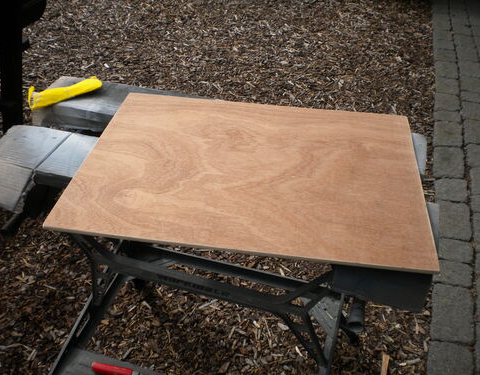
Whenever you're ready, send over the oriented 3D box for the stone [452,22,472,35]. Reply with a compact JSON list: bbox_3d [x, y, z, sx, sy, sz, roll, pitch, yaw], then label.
[{"bbox_3d":[1.682,-1.161,3.841,0.136,0.060,0.171,10,40,11],"label":"stone"}]

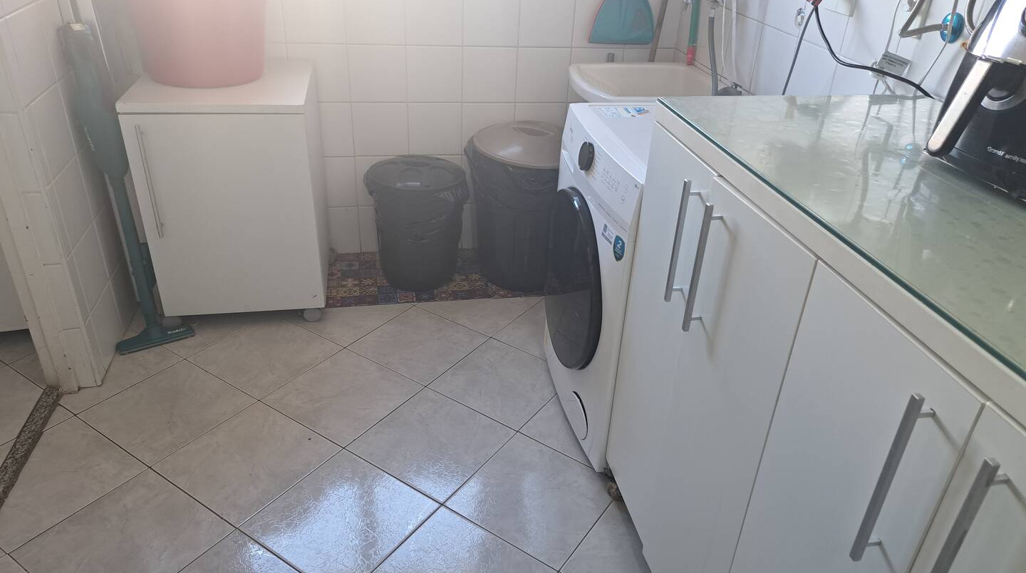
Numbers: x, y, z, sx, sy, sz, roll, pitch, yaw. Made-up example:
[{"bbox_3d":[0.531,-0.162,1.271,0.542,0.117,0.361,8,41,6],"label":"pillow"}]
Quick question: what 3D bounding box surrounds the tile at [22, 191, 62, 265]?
[{"bbox_3d":[-1.196,-0.147,1.811,0.046,0.202,0.010,-3,30,-11],"label":"tile"}]

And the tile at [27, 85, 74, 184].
[{"bbox_3d":[-1.197,-0.409,1.851,0.010,0.202,0.200,-3,30,-11],"label":"tile"}]

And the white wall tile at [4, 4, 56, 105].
[{"bbox_3d":[-1.199,-0.585,1.770,0.010,0.200,0.200,-3,30,-11],"label":"white wall tile"}]

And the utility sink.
[{"bbox_3d":[0.445,-0.536,2.423,0.475,0.360,0.490,-3,30,-10],"label":"utility sink"}]

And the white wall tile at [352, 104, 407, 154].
[{"bbox_3d":[-0.494,-0.584,2.655,0.200,0.200,0.010,-3,30,-11],"label":"white wall tile"}]

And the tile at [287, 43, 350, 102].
[{"bbox_3d":[-0.686,-0.756,2.527,0.202,0.202,0.010,-3,30,-10],"label":"tile"}]

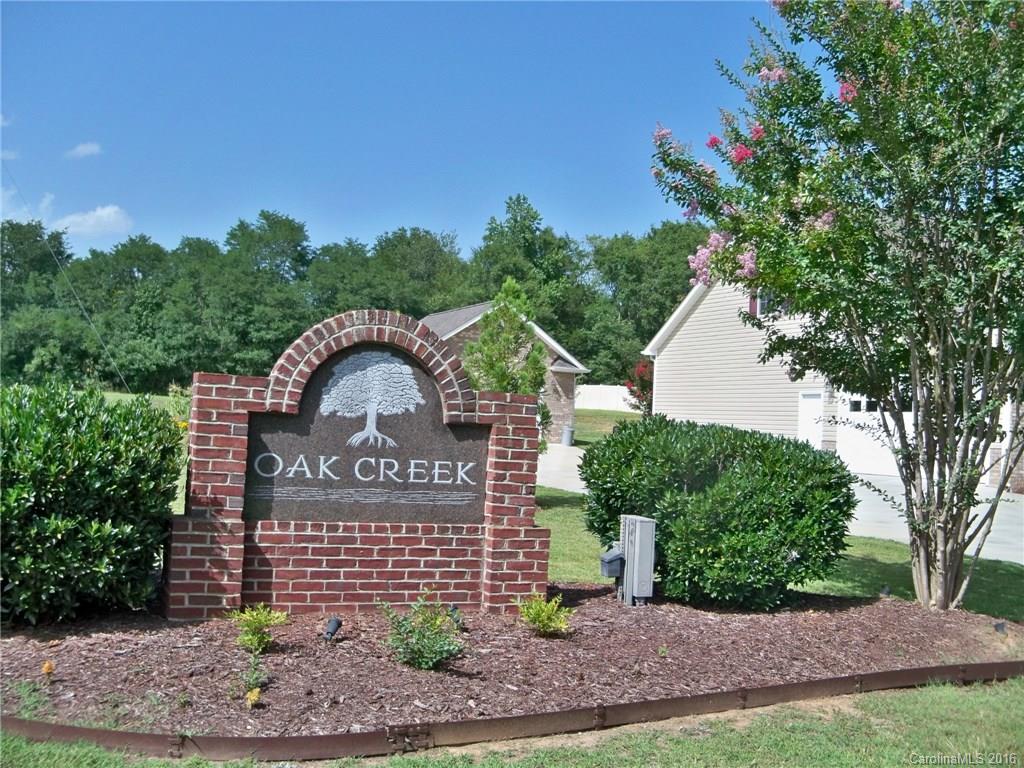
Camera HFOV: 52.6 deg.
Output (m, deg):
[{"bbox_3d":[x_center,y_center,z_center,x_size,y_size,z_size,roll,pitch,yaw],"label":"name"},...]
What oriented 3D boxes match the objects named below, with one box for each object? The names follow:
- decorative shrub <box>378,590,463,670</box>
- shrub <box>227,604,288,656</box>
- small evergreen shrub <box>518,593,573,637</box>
[{"bbox_3d":[-0.483,1.297,5.470,0.430,0.390,0.400,2,-6,0],"label":"decorative shrub"},{"bbox_3d":[-1.340,1.287,5.450,0.330,0.265,0.300,2,-6,0],"label":"shrub"},{"bbox_3d":[0.201,1.379,6.220,0.340,0.250,0.320,2,-6,0],"label":"small evergreen shrub"}]

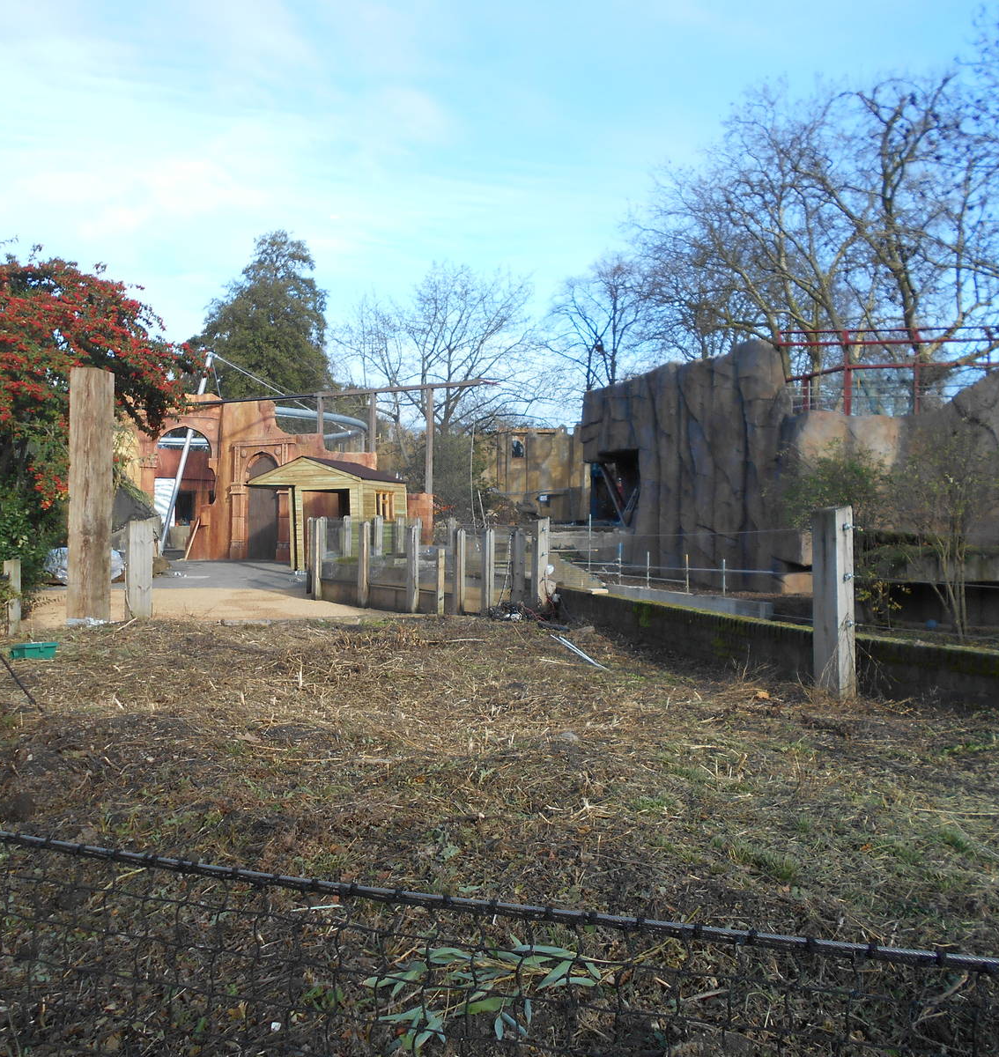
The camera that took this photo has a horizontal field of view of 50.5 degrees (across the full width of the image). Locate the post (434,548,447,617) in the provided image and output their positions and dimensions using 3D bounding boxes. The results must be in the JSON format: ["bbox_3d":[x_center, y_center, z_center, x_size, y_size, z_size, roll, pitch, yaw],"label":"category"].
[{"bbox_3d":[-0.841,0.785,15.400,0.100,0.961,0.080,0,-1,20],"label":"post"}]

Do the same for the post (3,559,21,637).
[{"bbox_3d":[-4.971,0.713,10.800,0.140,0.800,0.140,0,0,-20],"label":"post"}]

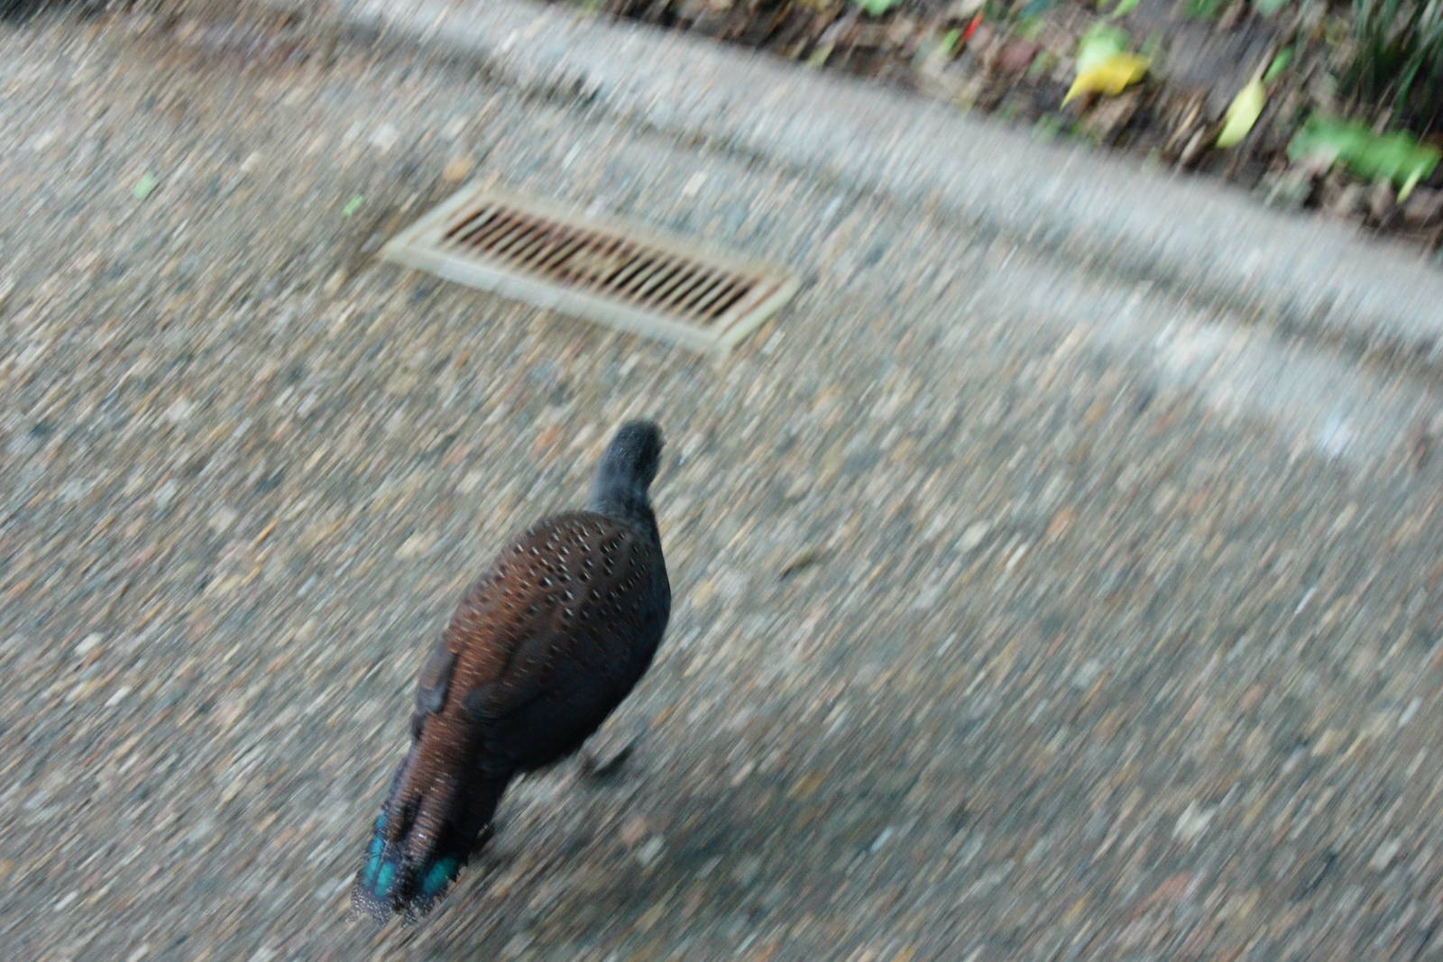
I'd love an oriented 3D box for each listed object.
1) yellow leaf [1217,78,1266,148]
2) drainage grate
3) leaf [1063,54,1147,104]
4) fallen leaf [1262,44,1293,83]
[{"bbox_3d":[0.566,-0.400,3.578,0.035,0.025,0.145,15,33,16],"label":"yellow leaf"},{"bbox_3d":[-0.132,-0.212,3.346,0.382,0.020,0.182,17,34,20],"label":"drainage grate"},{"bbox_3d":[0.425,-0.444,3.631,0.055,0.030,0.115,27,38,32],"label":"leaf"},{"bbox_3d":[0.627,-0.469,3.699,0.022,0.020,0.075,17,33,19],"label":"fallen leaf"}]

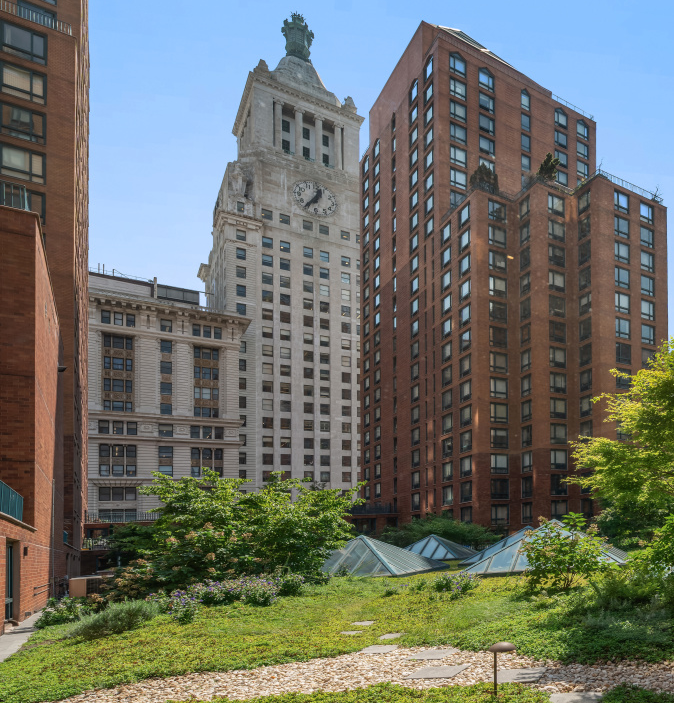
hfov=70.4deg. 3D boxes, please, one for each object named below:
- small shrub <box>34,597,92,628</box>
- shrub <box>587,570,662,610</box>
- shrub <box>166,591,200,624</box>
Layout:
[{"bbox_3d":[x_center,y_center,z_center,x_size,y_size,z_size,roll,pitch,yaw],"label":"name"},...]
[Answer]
[{"bbox_3d":[-7.340,7.000,12.800,1.350,0.750,1.050,0,-4,0],"label":"small shrub"},{"bbox_3d":[5.179,4.305,8.600,1.200,0.680,1.000,0,-7,0],"label":"shrub"},{"bbox_3d":[-2.765,4.612,8.600,0.600,0.560,0.550,0,-7,0],"label":"shrub"}]

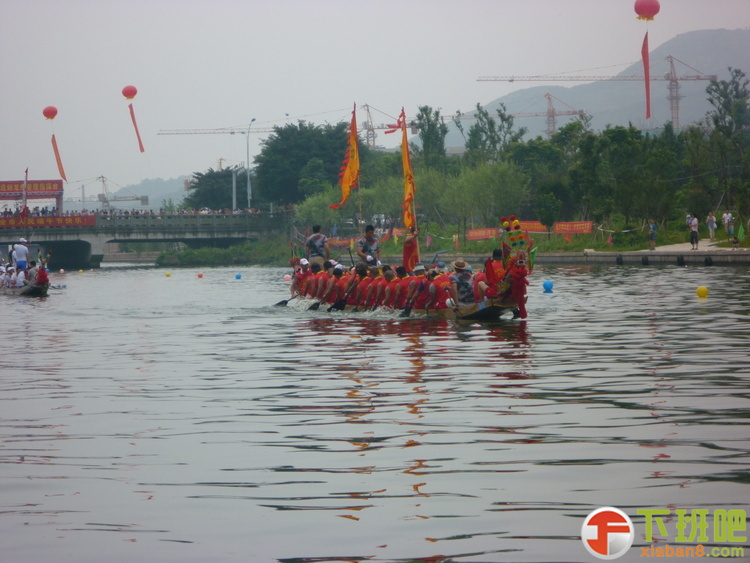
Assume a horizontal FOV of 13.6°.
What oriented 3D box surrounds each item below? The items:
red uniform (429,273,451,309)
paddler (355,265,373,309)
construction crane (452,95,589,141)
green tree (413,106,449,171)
[{"bbox_3d":[1.326,0.194,64.100,0.480,0.780,0.450,-2,1,-24],"label":"red uniform"},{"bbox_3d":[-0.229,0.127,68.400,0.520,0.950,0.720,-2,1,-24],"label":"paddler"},{"bbox_3d":[39.148,-34.566,913.345,2.500,39.000,60.000,-1,1,-38],"label":"construction crane"},{"bbox_3d":[3.797,-7.731,215.000,2.600,8.800,2.600,0,1,0],"label":"green tree"}]

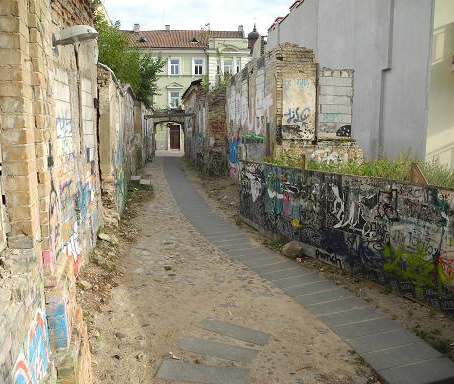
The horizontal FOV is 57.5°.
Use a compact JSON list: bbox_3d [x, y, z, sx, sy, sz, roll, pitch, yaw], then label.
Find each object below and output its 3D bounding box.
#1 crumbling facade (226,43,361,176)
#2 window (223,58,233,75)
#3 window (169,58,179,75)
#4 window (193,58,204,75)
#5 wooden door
[{"bbox_3d":[1.650,-2.129,12.778,2.900,3.750,5.200,-1,8,-6],"label":"crumbling facade"},{"bbox_3d":[0.143,-11.947,39.421,0.950,1.480,0.180,0,8,0],"label":"window"},{"bbox_3d":[-5.035,-12.035,39.711,0.960,1.490,0.180,0,8,0],"label":"window"},{"bbox_3d":[-2.733,-12.035,39.711,0.960,1.490,0.180,0,8,0],"label":"window"},{"bbox_3d":[-5.155,-5.254,40.665,0.980,2.340,0.180,0,8,0],"label":"wooden door"}]

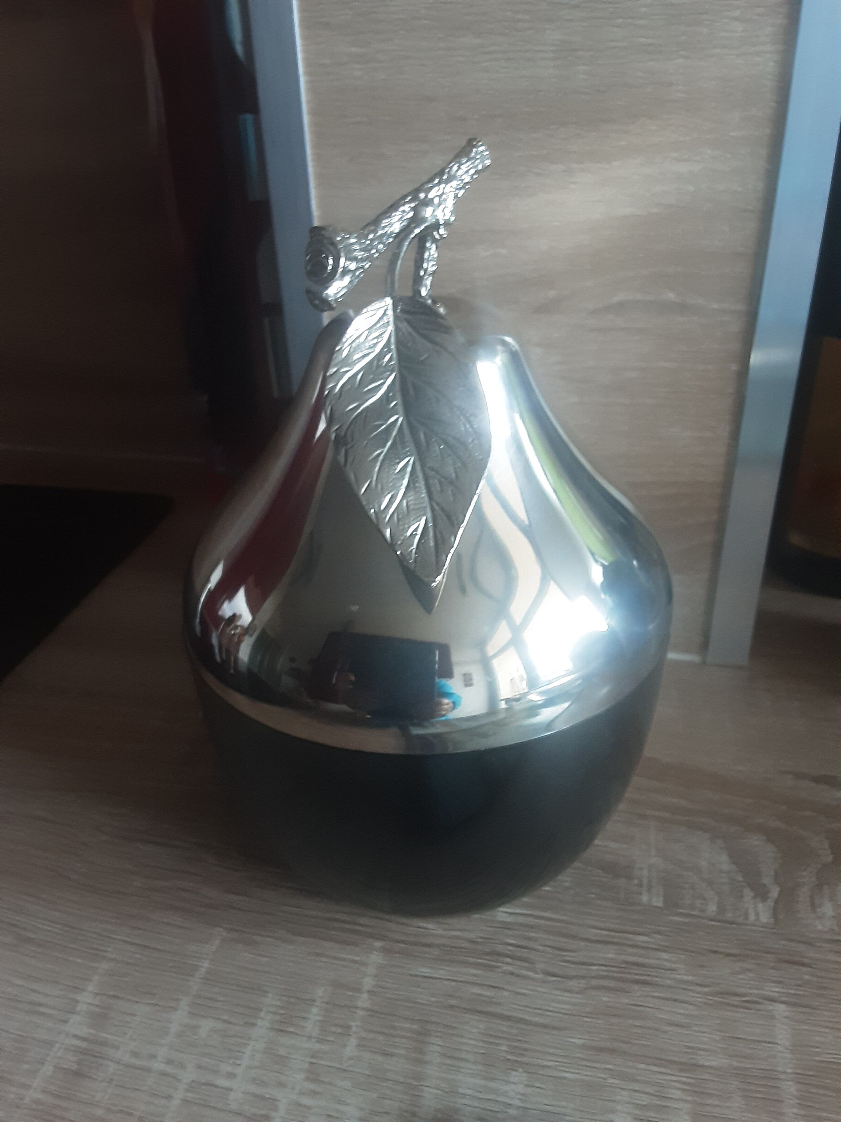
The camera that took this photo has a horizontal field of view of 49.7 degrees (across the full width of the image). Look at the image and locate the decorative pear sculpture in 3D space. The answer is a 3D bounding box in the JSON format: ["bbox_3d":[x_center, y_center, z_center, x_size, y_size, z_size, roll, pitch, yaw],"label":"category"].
[{"bbox_3d":[0.001,-0.009,0.284,0.154,0.223,0.154,0,30,5],"label":"decorative pear sculpture"}]

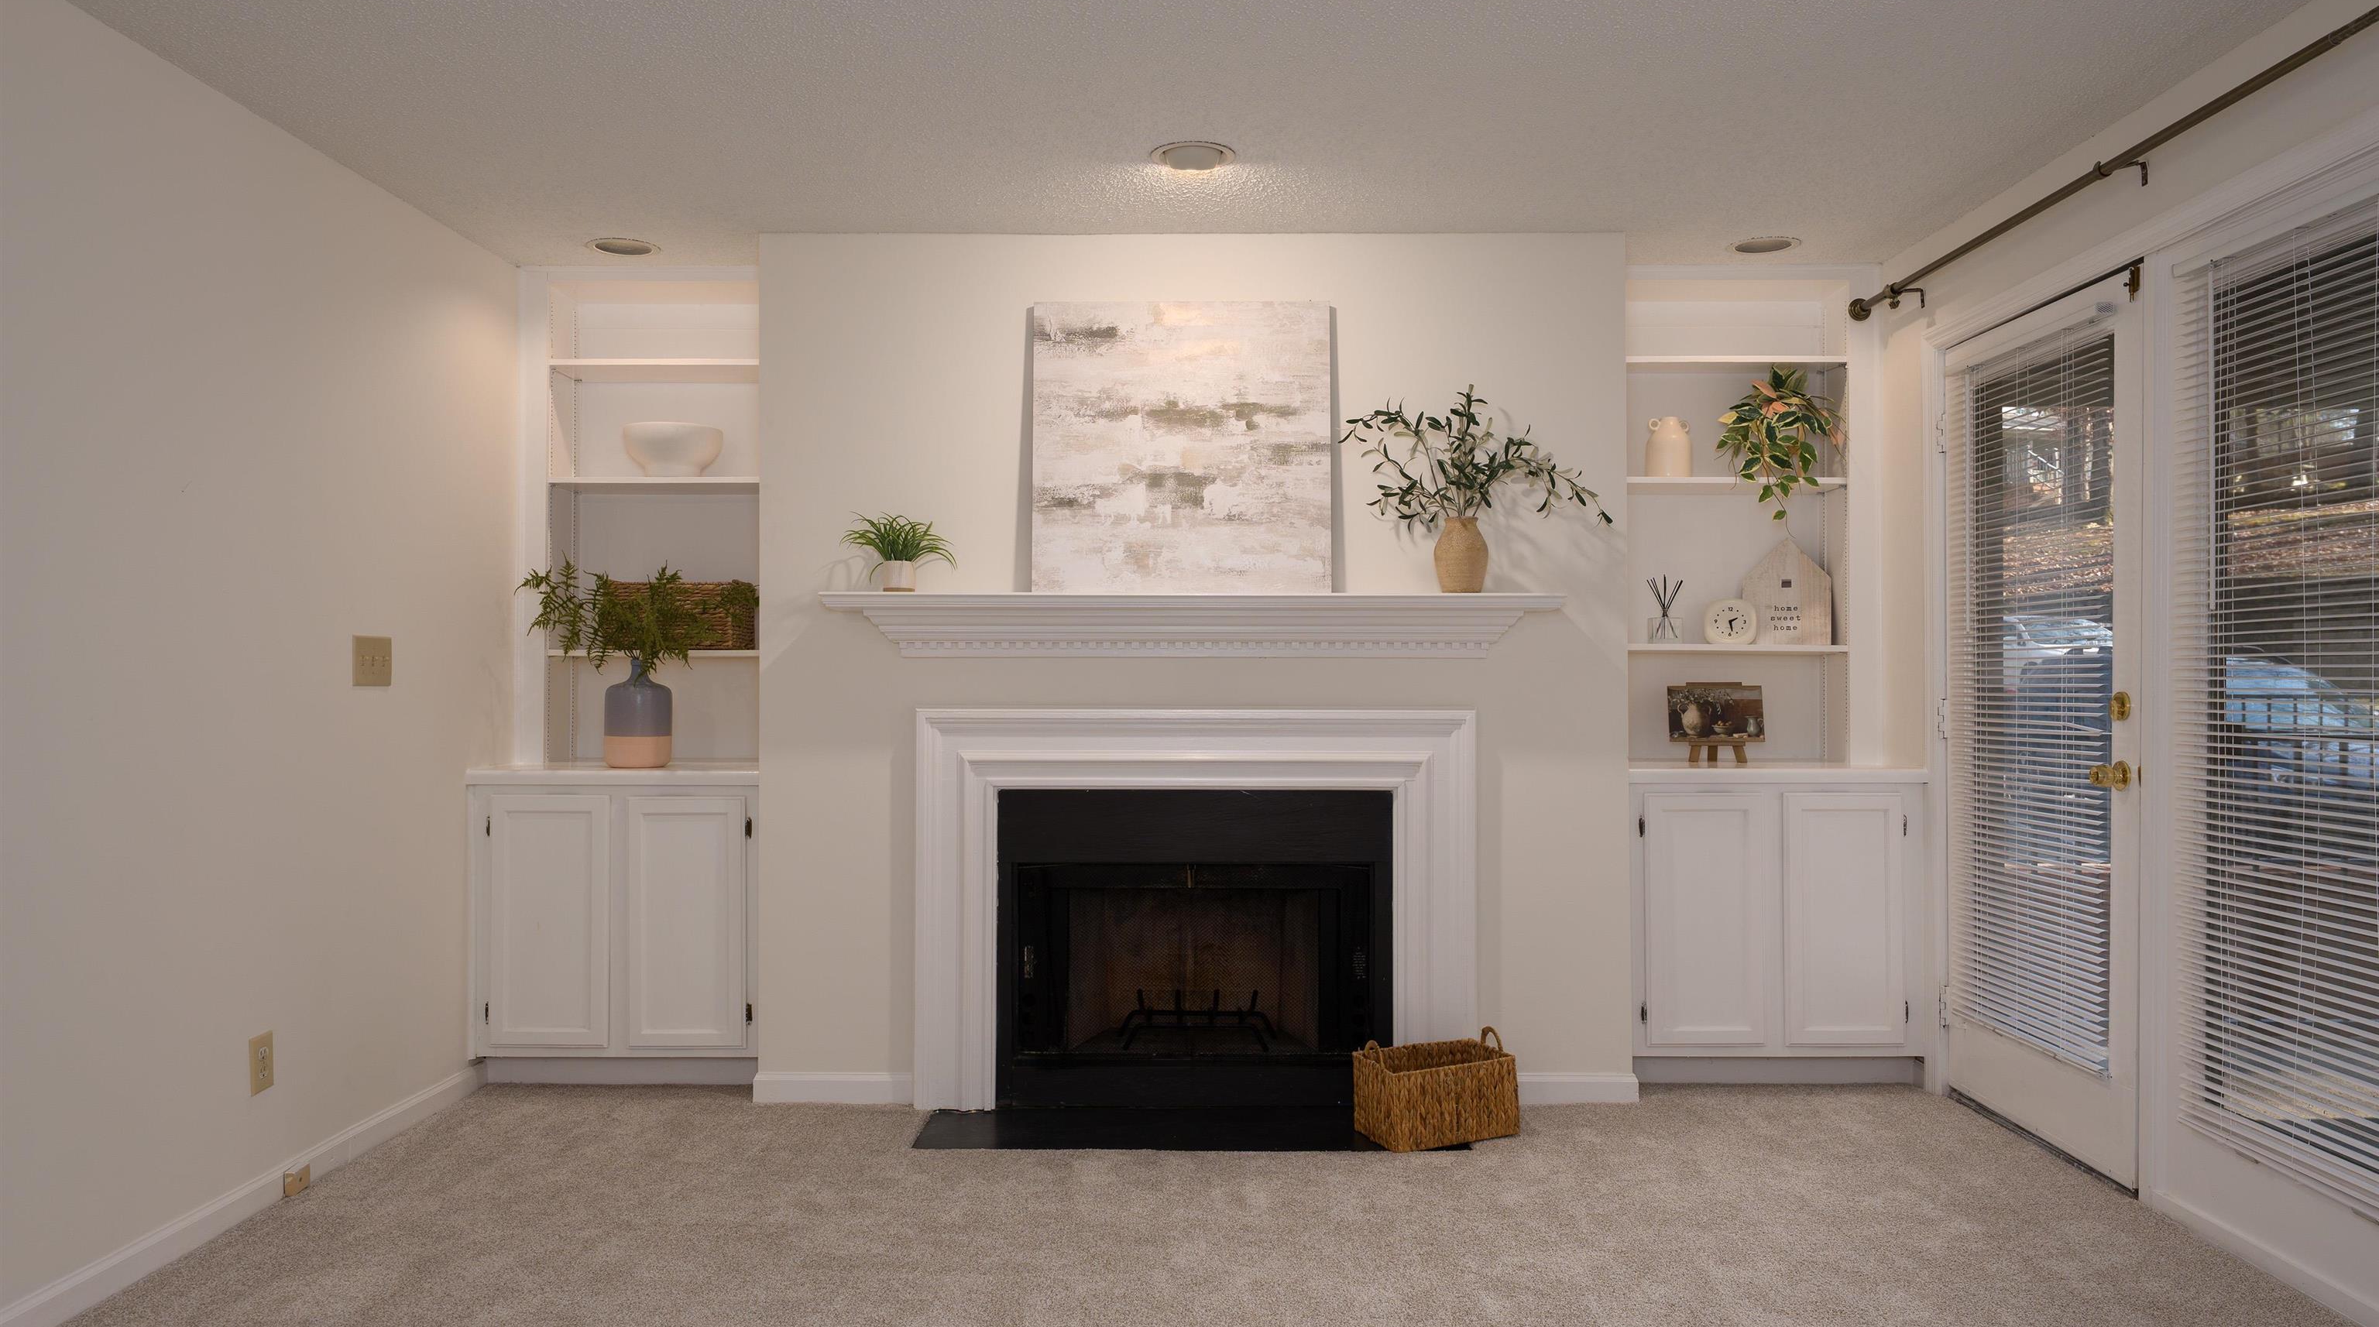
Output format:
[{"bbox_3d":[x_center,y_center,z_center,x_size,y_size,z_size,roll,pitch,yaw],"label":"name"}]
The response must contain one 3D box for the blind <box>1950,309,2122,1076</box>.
[{"bbox_3d":[2.040,0.075,3.885,0.050,1.710,0.760,0,0,1],"label":"blind"}]

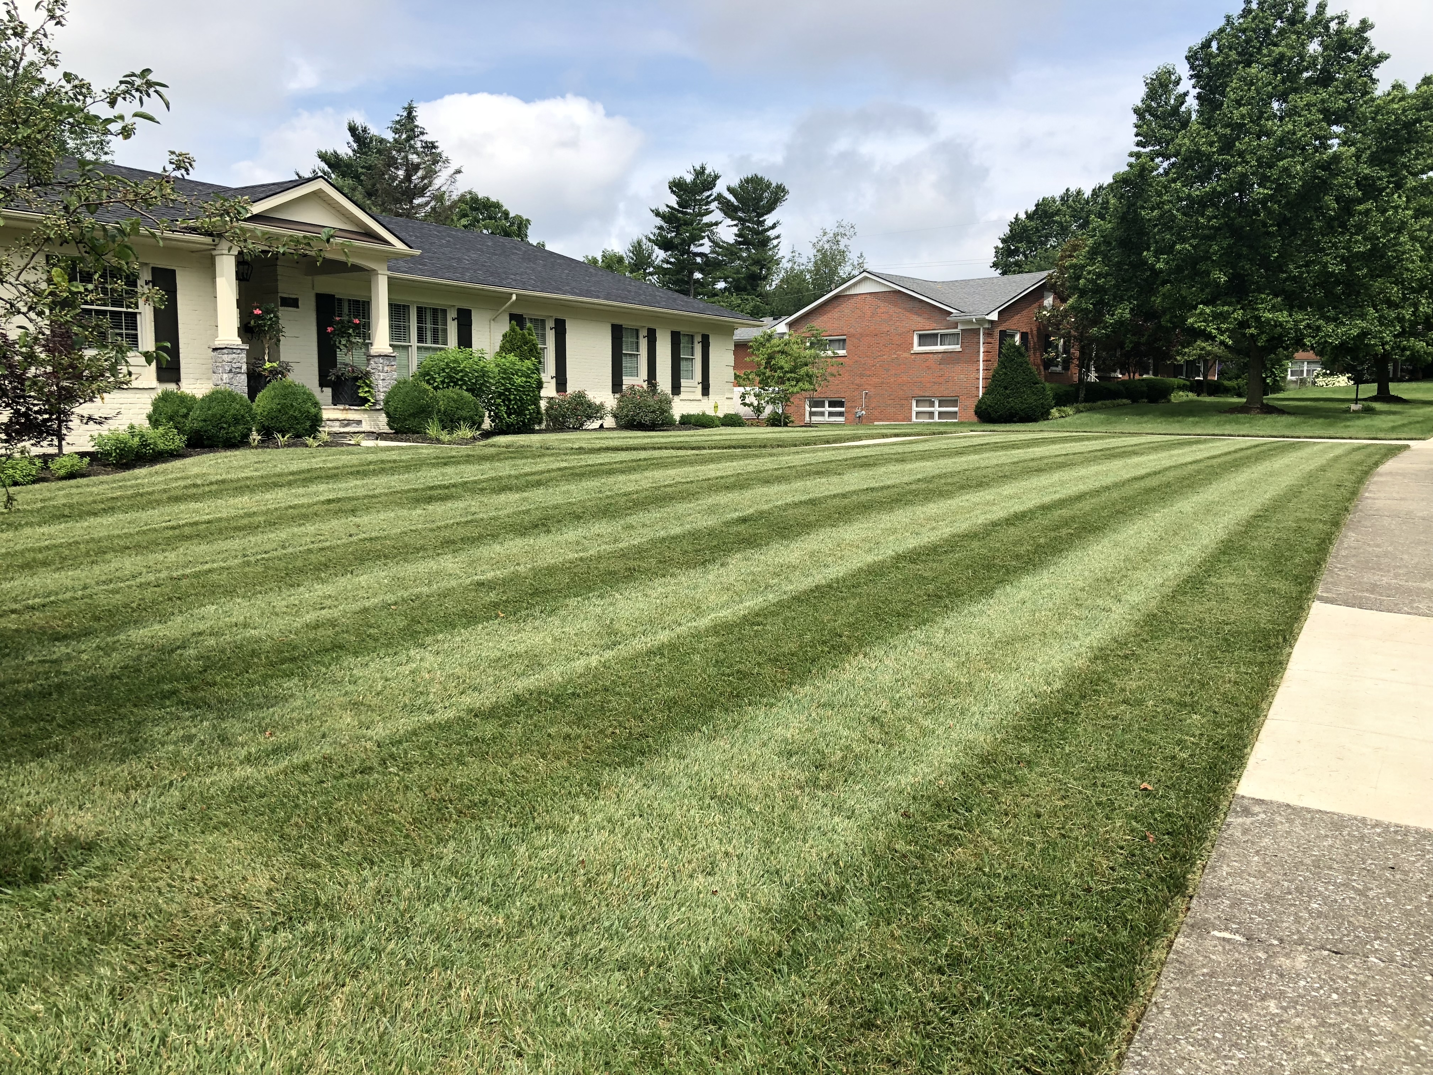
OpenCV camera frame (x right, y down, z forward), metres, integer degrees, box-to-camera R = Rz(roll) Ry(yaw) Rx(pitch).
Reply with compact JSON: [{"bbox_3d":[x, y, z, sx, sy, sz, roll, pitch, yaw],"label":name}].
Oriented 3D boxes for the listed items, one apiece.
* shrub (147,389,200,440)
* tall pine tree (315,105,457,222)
[{"bbox_3d":[-7.283,-1.660,15.634,0.800,0.706,0.800,4,7,35],"label":"shrub"},{"bbox_3d":[-13.140,-10.733,46.631,6.300,13.116,6.300,4,7,35],"label":"tall pine tree"}]

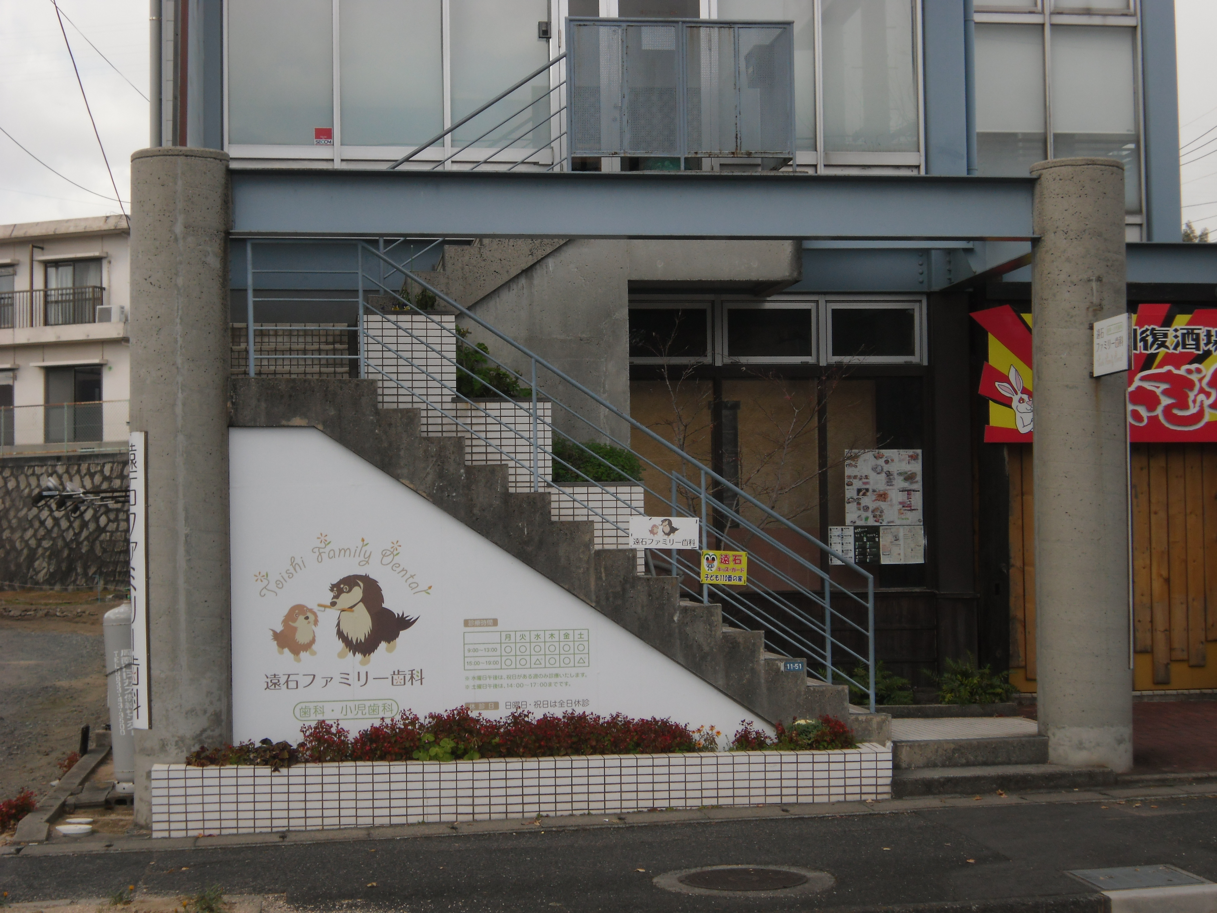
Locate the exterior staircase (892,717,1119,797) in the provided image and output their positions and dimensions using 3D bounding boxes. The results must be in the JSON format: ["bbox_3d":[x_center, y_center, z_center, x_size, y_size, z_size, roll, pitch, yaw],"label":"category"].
[{"bbox_3d":[2.312,1.994,15.299,1.460,0.310,2.100,0,-2,-9],"label":"exterior staircase"}]

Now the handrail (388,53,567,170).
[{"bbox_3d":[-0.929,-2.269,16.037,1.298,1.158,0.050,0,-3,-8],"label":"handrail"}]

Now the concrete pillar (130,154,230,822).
[{"bbox_3d":[-2.624,0.192,14.032,0.600,4.082,0.600,0,-3,-8],"label":"concrete pillar"}]

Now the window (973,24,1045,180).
[{"bbox_3d":[3.205,-2.715,18.323,0.631,1.510,0.060,0,-2,-9],"label":"window"}]

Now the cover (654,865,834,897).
[{"bbox_3d":[0.676,2.138,11.422,0.910,0.040,0.910,-2,-1,0],"label":"cover"}]

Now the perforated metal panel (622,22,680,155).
[{"bbox_3d":[0.306,-2.610,16.238,0.407,0.944,0.036,0,-3,-8],"label":"perforated metal panel"}]

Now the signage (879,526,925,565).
[{"bbox_3d":[2.322,0.702,18.046,0.361,0.300,0.010,0,-2,-9],"label":"signage"}]

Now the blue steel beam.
[{"bbox_3d":[0.213,-1.575,14.491,5.157,0.403,0.200,0,-3,-8],"label":"blue steel beam"}]

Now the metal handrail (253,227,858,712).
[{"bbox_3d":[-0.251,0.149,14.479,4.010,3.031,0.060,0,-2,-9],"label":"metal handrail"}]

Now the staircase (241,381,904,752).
[{"bbox_3d":[-0.383,0.705,14.979,4.199,2.332,1.330,0,-3,-8],"label":"staircase"}]

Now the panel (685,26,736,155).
[{"bbox_3d":[0.726,-2.611,16.294,0.372,0.936,0.036,0,-3,-8],"label":"panel"}]

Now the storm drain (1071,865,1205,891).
[{"bbox_3d":[2.580,2.076,11.165,0.536,0.040,0.557,-2,-1,-9],"label":"storm drain"}]

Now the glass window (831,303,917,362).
[{"bbox_3d":[2.100,-0.986,18.085,0.745,0.468,0.060,0,-2,-9],"label":"glass window"}]

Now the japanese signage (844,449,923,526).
[{"bbox_3d":[2.134,0.241,17.715,0.618,0.590,0.010,0,-3,-8],"label":"japanese signage"}]

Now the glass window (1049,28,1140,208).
[{"bbox_3d":[3.925,-2.720,18.437,0.755,1.527,0.060,0,-2,-9],"label":"glass window"}]

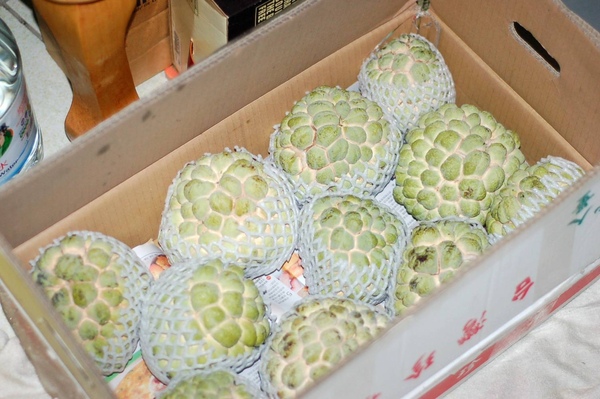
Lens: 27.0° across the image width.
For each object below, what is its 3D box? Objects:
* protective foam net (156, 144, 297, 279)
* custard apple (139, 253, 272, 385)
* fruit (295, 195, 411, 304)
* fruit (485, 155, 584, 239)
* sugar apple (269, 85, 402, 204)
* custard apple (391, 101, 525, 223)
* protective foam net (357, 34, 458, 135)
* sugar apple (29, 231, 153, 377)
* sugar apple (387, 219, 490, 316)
[{"bbox_3d":[-0.062,0.011,1.086,0.119,0.098,0.117,0,58,0],"label":"protective foam net"},{"bbox_3d":[-0.077,0.099,1.025,0.107,0.095,0.106,0,62,-2],"label":"custard apple"},{"bbox_3d":[0.045,0.042,1.062,0.094,0.089,0.097,0,62,-2],"label":"fruit"},{"bbox_3d":[0.212,0.011,1.085,0.096,0.086,0.100,0,62,-2],"label":"fruit"},{"bbox_3d":[0.030,-0.049,1.105,0.116,0.099,0.108,0,62,-2],"label":"sugar apple"},{"bbox_3d":[0.140,-0.032,1.098,0.118,0.100,0.109,0,62,-2],"label":"custard apple"},{"bbox_3d":[0.099,-0.107,1.158,0.089,0.099,0.089,0,58,0],"label":"protective foam net"},{"bbox_3d":[-0.173,0.086,1.037,0.096,0.102,0.119,-33,63,-19],"label":"sugar apple"},{"bbox_3d":[0.120,0.057,1.062,0.087,0.078,0.093,0,62,-2],"label":"sugar apple"}]

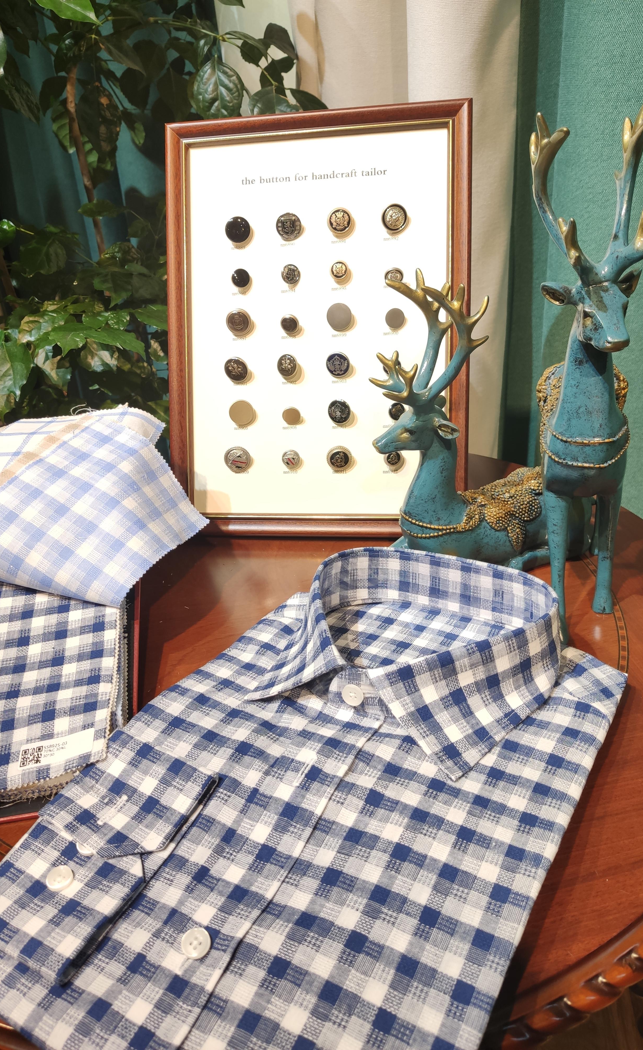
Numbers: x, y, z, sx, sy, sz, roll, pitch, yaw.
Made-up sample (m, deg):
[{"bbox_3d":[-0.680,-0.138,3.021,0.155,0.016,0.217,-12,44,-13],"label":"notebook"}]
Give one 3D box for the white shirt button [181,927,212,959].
[{"bbox_3d":[-0.050,0.167,0.326,0.012,0.003,0.012,-2,29,1],"label":"white shirt button"}]

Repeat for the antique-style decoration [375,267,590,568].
[{"bbox_3d":[0.116,-0.072,0.569,0.166,0.212,0.066,-9,29,-7],"label":"antique-style decoration"}]

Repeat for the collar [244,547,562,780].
[{"bbox_3d":[0.054,0.069,0.464,0.162,0.050,0.157,10,32,25],"label":"collar"}]

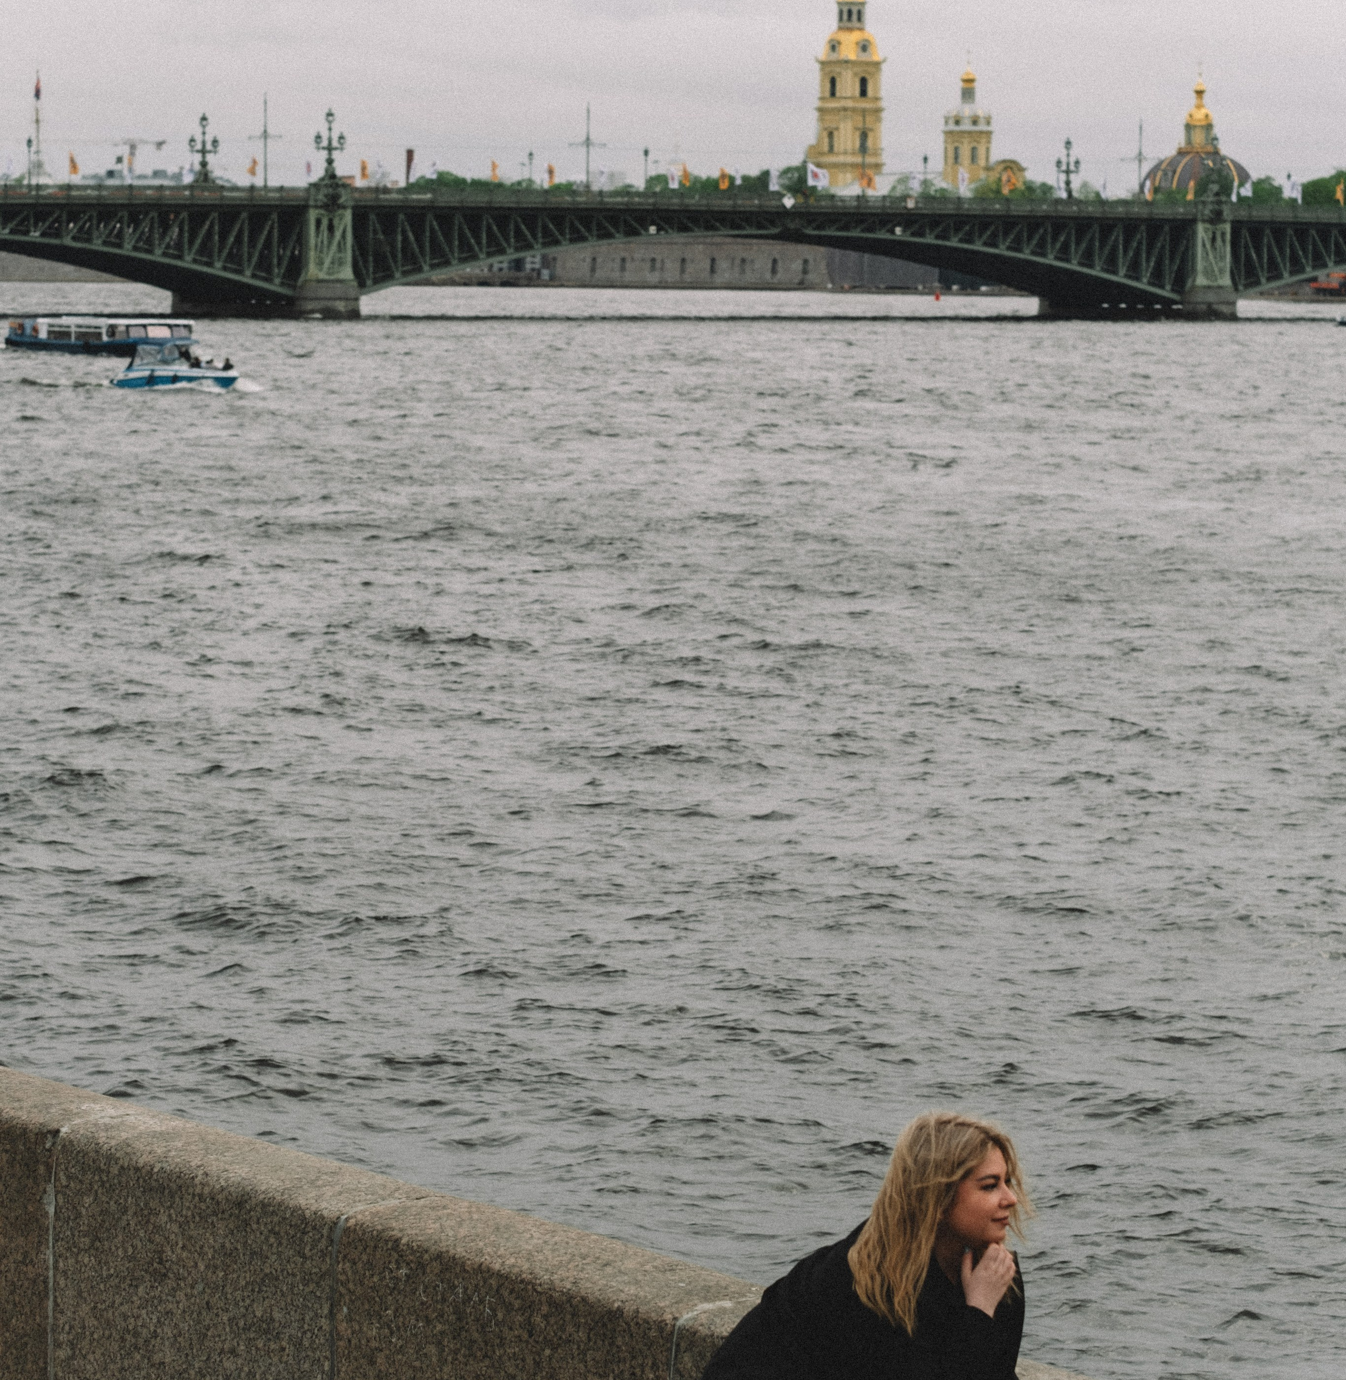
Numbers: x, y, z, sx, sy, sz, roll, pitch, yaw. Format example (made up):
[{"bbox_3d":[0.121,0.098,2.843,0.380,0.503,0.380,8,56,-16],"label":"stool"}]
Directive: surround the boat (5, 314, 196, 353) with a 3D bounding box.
[{"bbox_3d":[-33.509,-21.001,275.131,4.200,2.400,16.000,-3,7,-34],"label":"boat"}]

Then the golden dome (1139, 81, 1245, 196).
[{"bbox_3d":[123.343,-129.970,1097.515,26.000,28.800,26.000,1,5,6],"label":"golden dome"}]

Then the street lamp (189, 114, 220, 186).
[{"bbox_3d":[-44.359,-51.125,440.184,3.000,6.740,1.200,-3,6,-31],"label":"street lamp"}]

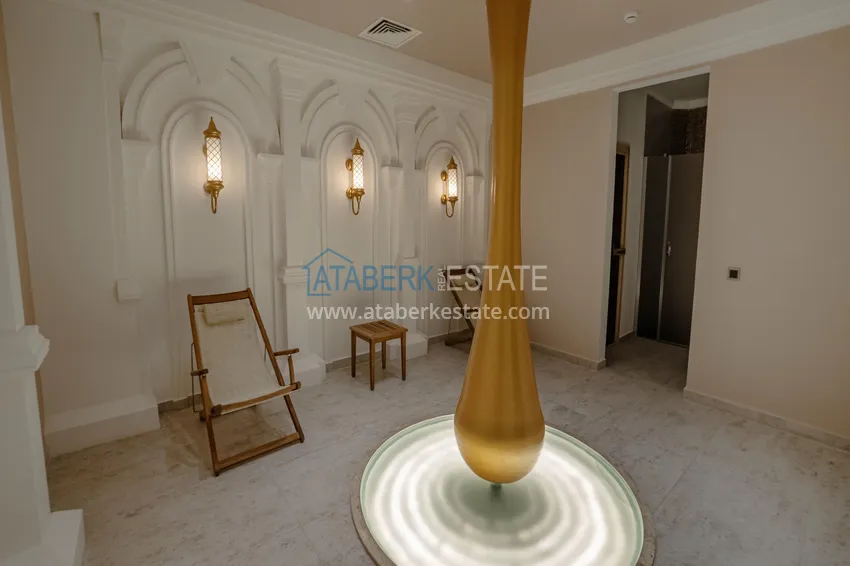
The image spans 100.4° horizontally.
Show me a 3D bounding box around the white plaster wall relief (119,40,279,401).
[{"bbox_3d":[-1.597,-0.384,2.682,0.971,2.567,0.133,-5,9,-37],"label":"white plaster wall relief"}]

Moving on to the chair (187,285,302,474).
[{"bbox_3d":[-1.253,0.552,2.415,0.525,0.918,0.958,-6,10,-39],"label":"chair"}]

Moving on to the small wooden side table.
[{"bbox_3d":[-0.430,0.662,3.299,0.391,0.480,0.391,-6,10,-39],"label":"small wooden side table"}]

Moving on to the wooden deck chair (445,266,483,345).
[{"bbox_3d":[0.680,0.335,4.120,0.570,0.920,0.950,-6,11,-36],"label":"wooden deck chair"}]

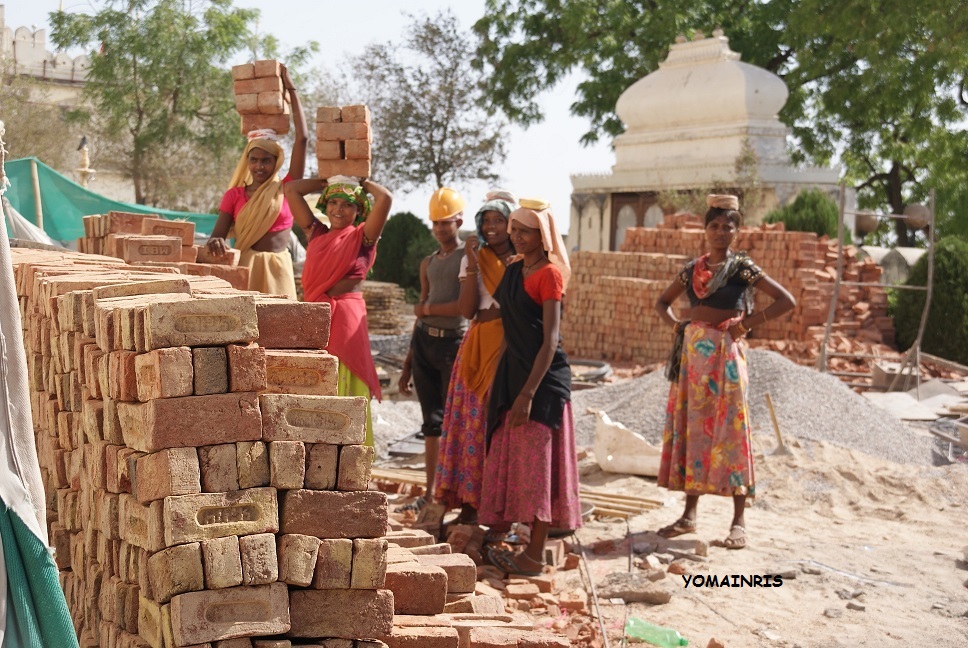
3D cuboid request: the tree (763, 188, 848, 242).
[{"bbox_3d":[4.237,-0.887,29.000,1.350,1.800,1.300,0,3,0],"label":"tree"}]

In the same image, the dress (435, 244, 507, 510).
[{"bbox_3d":[-0.039,0.247,10.200,0.470,1.220,0.420,2,3,24],"label":"dress"}]

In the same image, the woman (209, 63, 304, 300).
[{"bbox_3d":[-1.031,-0.206,10.000,0.470,1.880,0.450,1,3,12],"label":"woman"}]

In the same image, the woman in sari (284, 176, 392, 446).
[{"bbox_3d":[-0.625,0.149,9.550,0.490,1.570,0.450,1,3,5],"label":"woman in sari"}]

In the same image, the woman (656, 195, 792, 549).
[{"bbox_3d":[1.089,0.215,10.000,0.630,1.580,0.410,1,3,12],"label":"woman"}]

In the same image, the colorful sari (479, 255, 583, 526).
[{"bbox_3d":[0.197,0.307,9.350,0.400,1.120,0.450,-2,4,-41],"label":"colorful sari"}]

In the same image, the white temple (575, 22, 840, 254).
[{"bbox_3d":[4.014,-2.908,40.000,4.300,4.700,2.400,3,4,38],"label":"white temple"}]

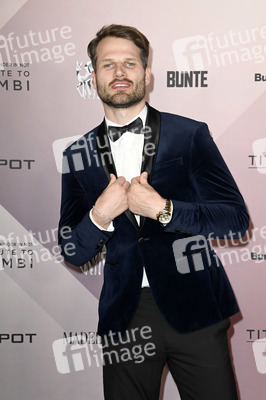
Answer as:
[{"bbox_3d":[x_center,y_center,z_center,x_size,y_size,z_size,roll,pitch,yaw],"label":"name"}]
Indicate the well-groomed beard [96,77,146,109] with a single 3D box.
[{"bbox_3d":[-0.035,-0.323,2.600,0.148,0.095,0.100,-3,-5,2],"label":"well-groomed beard"}]

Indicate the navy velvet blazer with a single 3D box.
[{"bbox_3d":[0.060,0.063,2.660,0.570,0.710,0.360,-4,7,20],"label":"navy velvet blazer"}]

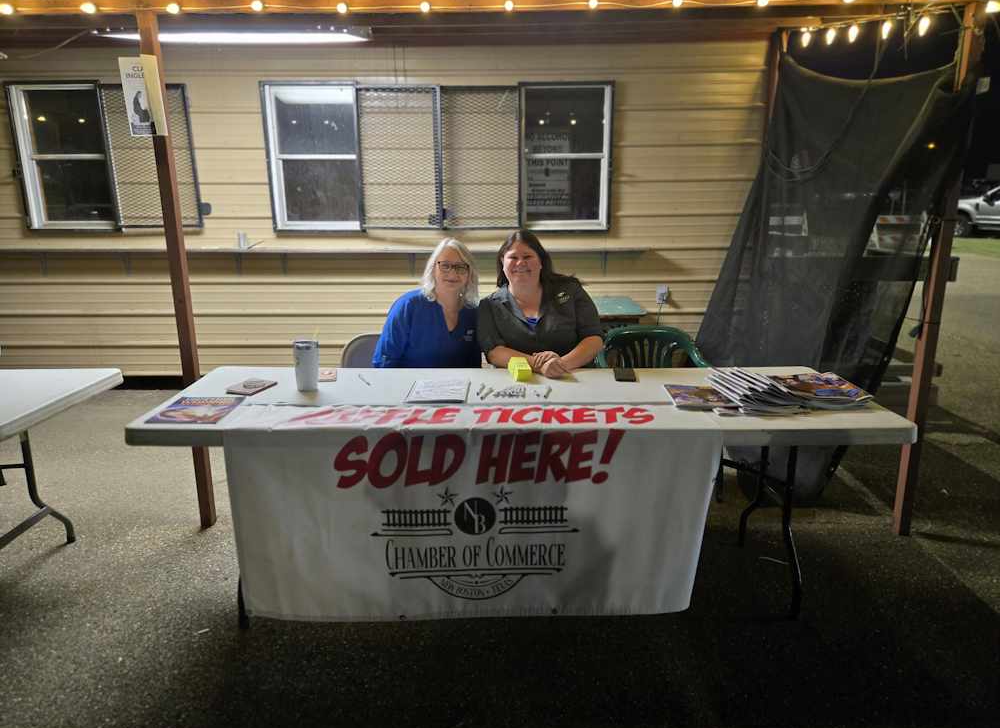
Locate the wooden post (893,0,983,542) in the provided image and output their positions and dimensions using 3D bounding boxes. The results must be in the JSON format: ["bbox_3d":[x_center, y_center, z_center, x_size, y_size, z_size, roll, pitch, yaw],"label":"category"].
[{"bbox_3d":[1.756,-0.282,2.683,0.055,2.117,0.055,-1,14,0],"label":"wooden post"}]

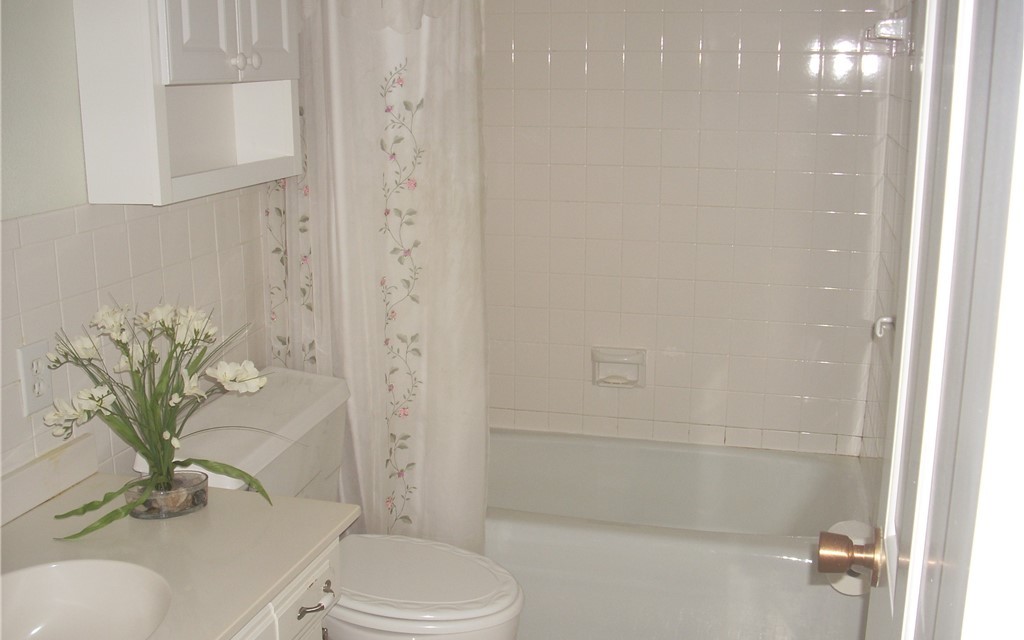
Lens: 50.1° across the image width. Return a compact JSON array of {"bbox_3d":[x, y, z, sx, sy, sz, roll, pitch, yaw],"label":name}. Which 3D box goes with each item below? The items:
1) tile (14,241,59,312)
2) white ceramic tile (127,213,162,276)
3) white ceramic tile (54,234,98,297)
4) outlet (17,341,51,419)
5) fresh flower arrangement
[{"bbox_3d":[-0.813,-0.075,1.871,0.008,0.108,0.108,3,13,14],"label":"tile"},{"bbox_3d":[-0.732,-0.146,2.181,0.008,0.108,0.108,3,13,14],"label":"white ceramic tile"},{"bbox_3d":[-0.786,-0.099,1.975,0.008,0.108,0.108,3,13,14],"label":"white ceramic tile"},{"bbox_3d":[-0.816,0.099,1.874,0.008,0.117,0.072,3,13,14],"label":"outlet"},{"bbox_3d":[-0.595,0.154,1.827,0.345,0.342,0.270,3,13,14],"label":"fresh flower arrangement"}]

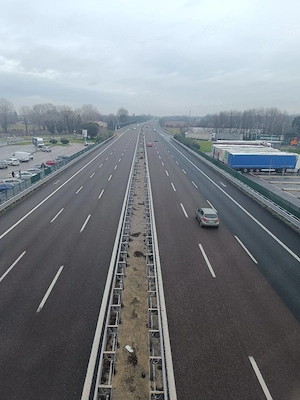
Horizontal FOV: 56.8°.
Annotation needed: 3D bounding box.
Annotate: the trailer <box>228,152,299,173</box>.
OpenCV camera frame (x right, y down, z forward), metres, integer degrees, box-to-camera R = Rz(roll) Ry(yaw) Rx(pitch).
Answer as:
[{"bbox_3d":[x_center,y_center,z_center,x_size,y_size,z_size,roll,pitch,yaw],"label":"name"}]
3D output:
[{"bbox_3d":[24.341,-7.965,60.458,13.600,4.000,2.550,0,16,1],"label":"trailer"}]

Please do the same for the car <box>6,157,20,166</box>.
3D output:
[{"bbox_3d":[-34.100,-9.550,69.200,4.200,1.520,1.800,13,21,39],"label":"car"}]

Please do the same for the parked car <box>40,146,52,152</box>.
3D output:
[{"bbox_3d":[-36.200,-17.650,96.800,4.300,1.520,1.800,13,21,39],"label":"parked car"}]

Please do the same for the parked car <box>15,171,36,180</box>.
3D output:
[{"bbox_3d":[-23.750,-4.820,53.200,4.200,1.500,1.780,-6,17,-19],"label":"parked car"}]

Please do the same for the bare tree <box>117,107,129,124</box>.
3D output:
[{"bbox_3d":[-31.600,-93.516,315.162,13.500,23.000,13.000,-1,16,-1],"label":"bare tree"}]

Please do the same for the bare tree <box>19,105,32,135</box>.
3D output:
[{"bbox_3d":[-86.054,-54.642,189.644,10.000,19.600,10.000,-1,16,-1],"label":"bare tree"}]

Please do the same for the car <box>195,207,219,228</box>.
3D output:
[{"bbox_3d":[6.066,1.525,29.912,1.770,1.510,4.050,-1,16,-1],"label":"car"}]

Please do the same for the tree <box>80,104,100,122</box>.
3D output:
[{"bbox_3d":[-53.670,-73.107,246.843,17.000,22.500,16.000,-1,16,-1],"label":"tree"}]

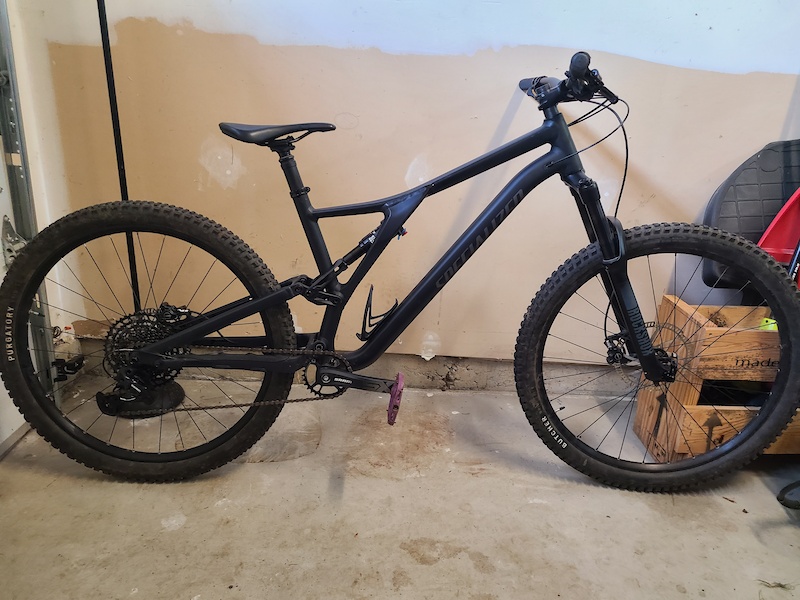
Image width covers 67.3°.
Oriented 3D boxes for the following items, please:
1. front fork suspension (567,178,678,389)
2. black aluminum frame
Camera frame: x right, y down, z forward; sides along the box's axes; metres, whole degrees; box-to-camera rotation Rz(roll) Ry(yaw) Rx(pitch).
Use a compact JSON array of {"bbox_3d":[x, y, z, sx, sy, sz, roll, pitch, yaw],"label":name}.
[{"bbox_3d":[0.544,-0.063,1.475,0.127,0.568,0.186,-16,14,12],"label":"front fork suspension"},{"bbox_3d":[-0.025,-0.123,1.449,1.245,0.666,0.167,2,13,-2],"label":"black aluminum frame"}]

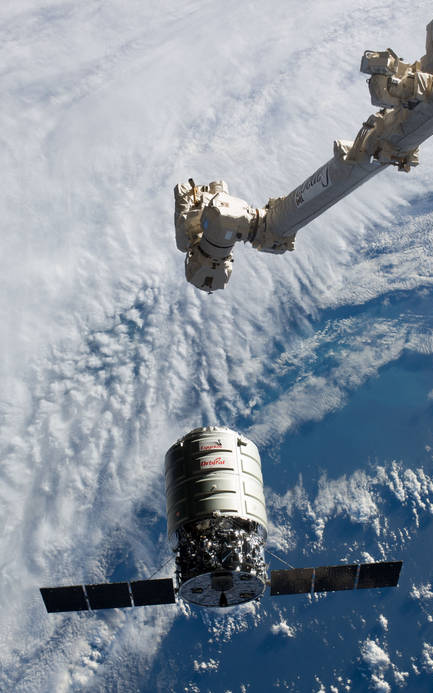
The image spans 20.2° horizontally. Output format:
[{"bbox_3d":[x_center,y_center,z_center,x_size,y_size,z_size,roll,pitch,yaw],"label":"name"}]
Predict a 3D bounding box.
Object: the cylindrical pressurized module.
[{"bbox_3d":[0.019,5.225,37.843,3.070,3.070,5.050,-4,55,-1],"label":"cylindrical pressurized module"}]

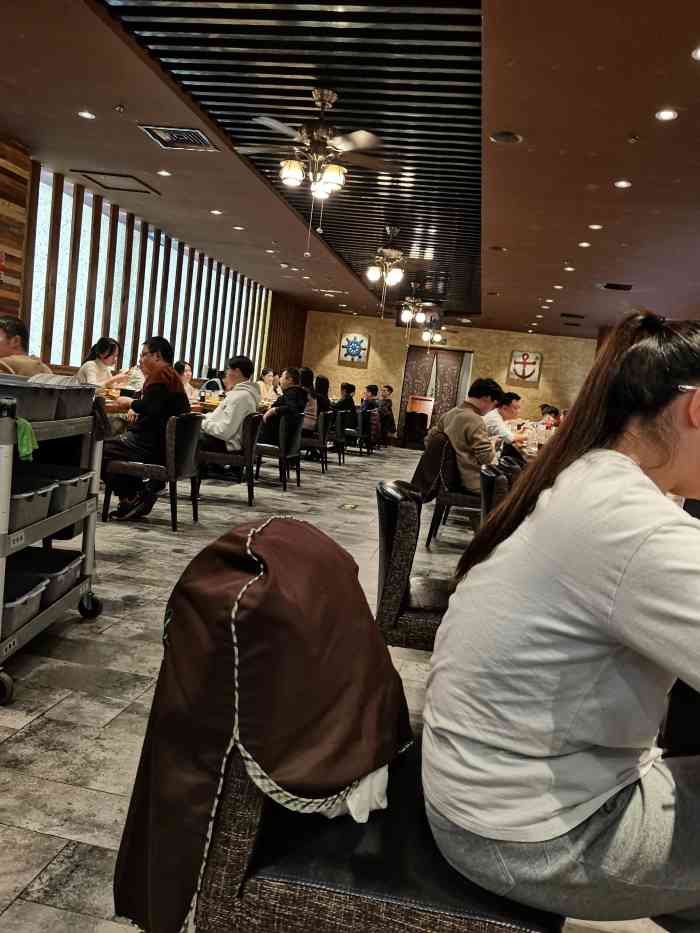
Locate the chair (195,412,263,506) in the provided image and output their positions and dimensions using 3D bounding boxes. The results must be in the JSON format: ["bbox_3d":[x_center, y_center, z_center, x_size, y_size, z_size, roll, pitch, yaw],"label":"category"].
[{"bbox_3d":[-1.134,-0.103,6.888,0.580,0.855,0.490,6,6,-2],"label":"chair"}]

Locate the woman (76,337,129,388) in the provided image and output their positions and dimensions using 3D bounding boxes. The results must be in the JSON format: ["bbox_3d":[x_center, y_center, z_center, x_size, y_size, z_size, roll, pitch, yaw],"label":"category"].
[{"bbox_3d":[-2.326,-0.500,6.908,0.720,1.360,0.470,7,6,2],"label":"woman"}]

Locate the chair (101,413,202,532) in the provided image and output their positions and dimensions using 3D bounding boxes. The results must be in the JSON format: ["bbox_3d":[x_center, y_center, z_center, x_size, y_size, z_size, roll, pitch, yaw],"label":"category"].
[{"bbox_3d":[-1.451,-0.002,5.517,0.580,0.855,0.490,7,6,7],"label":"chair"}]

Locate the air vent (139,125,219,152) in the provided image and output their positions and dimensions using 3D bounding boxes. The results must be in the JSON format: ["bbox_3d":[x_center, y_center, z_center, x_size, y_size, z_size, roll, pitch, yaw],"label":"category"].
[{"bbox_3d":[-1.088,-2.107,4.679,0.400,0.040,0.410,7,6,10],"label":"air vent"}]

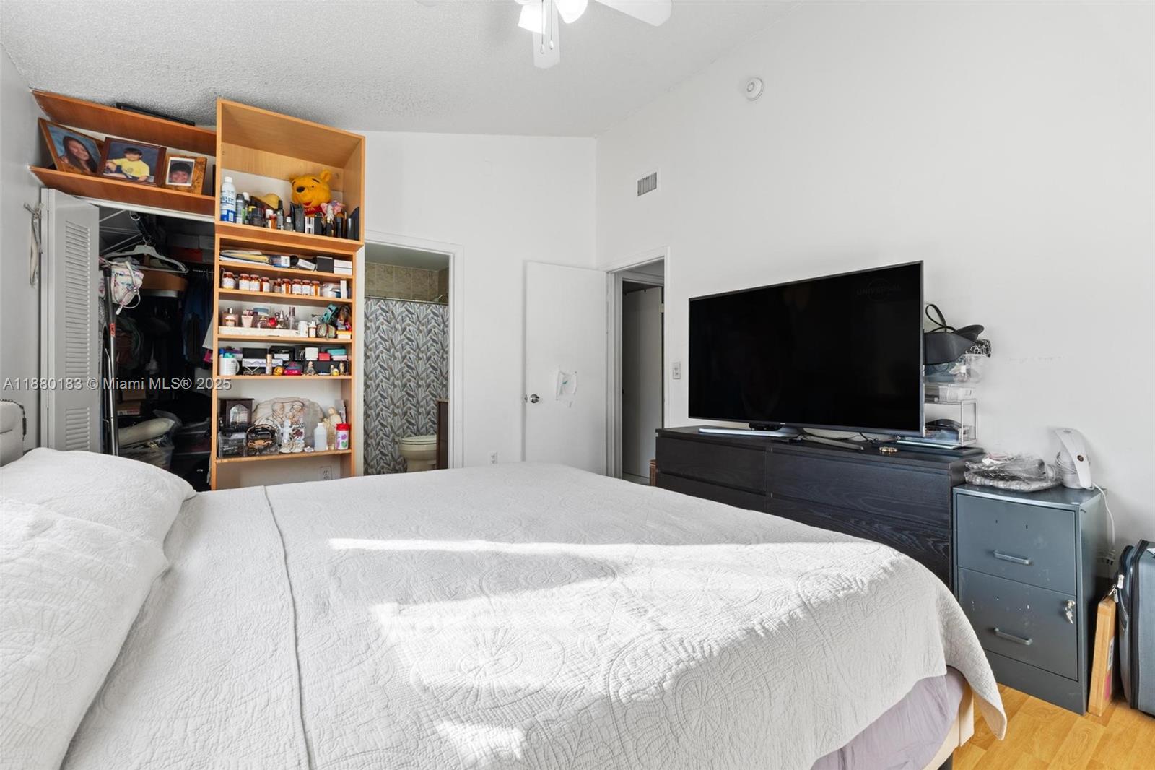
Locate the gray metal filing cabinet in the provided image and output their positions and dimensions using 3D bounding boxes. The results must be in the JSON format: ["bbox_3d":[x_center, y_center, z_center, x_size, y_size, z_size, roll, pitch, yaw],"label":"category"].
[{"bbox_3d":[1.752,0.748,1.863,0.445,0.688,0.353,0,-1,-35],"label":"gray metal filing cabinet"}]

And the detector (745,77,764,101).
[{"bbox_3d":[1.159,-1.948,3.169,0.045,0.130,0.130,0,-1,-36],"label":"detector"}]

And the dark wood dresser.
[{"bbox_3d":[1.196,0.696,2.690,0.485,0.780,1.600,0,-1,-36],"label":"dark wood dresser"}]

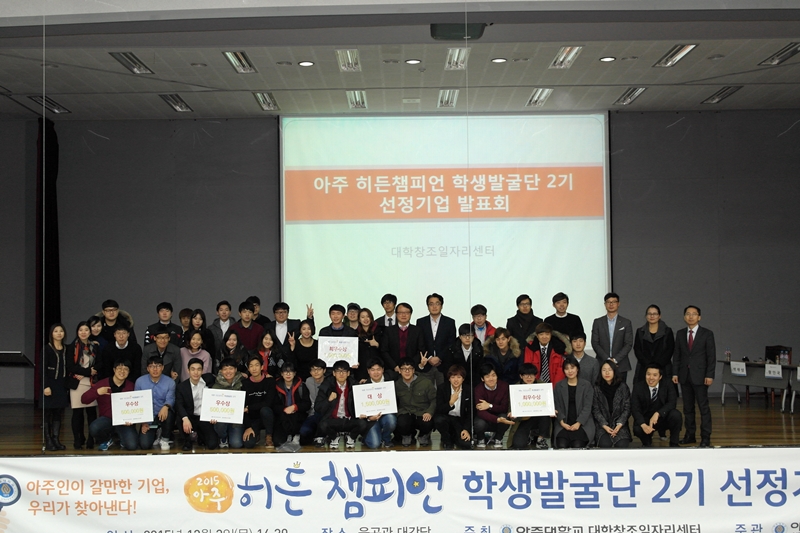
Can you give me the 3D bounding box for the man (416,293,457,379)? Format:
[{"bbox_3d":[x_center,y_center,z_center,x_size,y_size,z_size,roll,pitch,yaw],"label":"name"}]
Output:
[{"bbox_3d":[0.478,1.238,12.159,0.550,1.800,0.360,-1,-2,0],"label":"man"}]

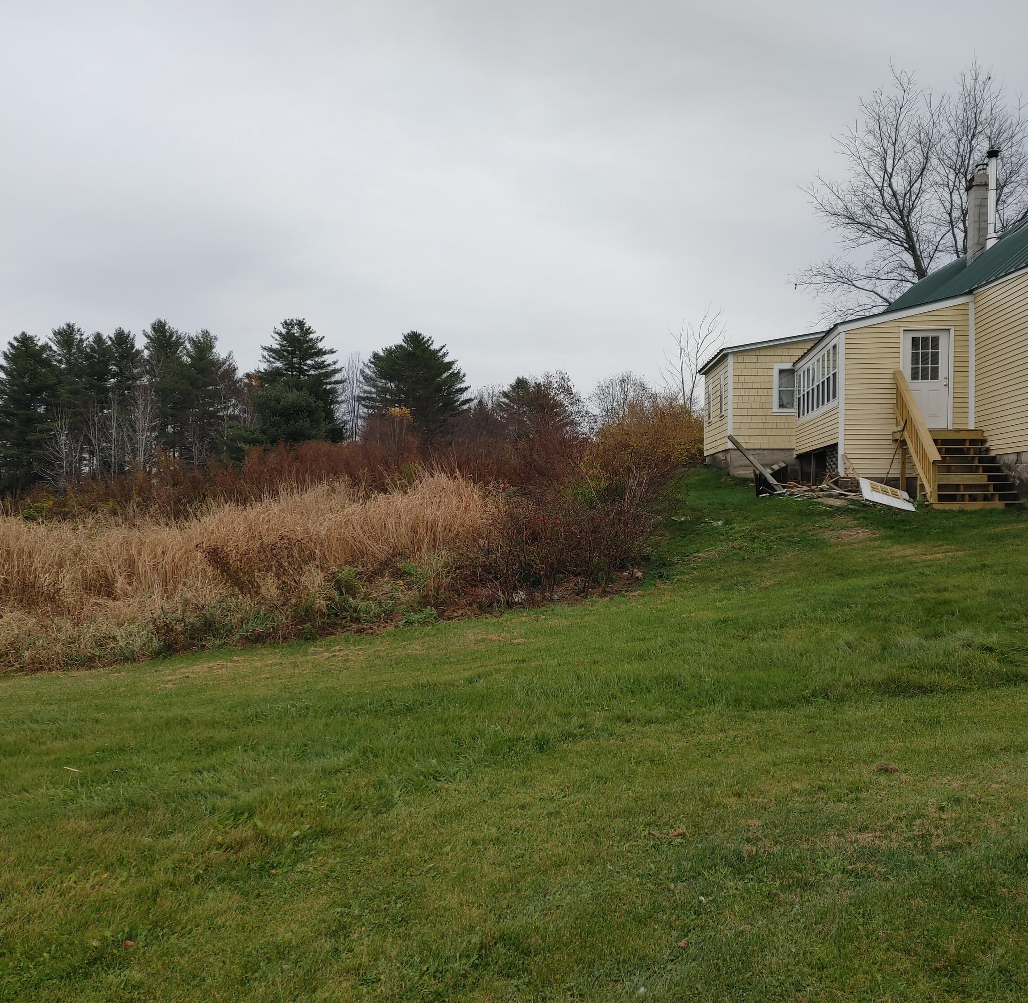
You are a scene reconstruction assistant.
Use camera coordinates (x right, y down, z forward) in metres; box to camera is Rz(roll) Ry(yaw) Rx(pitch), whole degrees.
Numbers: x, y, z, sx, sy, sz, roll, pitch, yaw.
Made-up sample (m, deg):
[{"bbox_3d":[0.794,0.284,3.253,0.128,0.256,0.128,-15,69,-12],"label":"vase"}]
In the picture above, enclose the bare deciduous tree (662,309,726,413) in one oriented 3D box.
[{"bbox_3d":[6.190,-3.687,34.500,2.400,5.970,2.300,0,0,0],"label":"bare deciduous tree"}]

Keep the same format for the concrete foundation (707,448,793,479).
[{"bbox_3d":[6.420,-0.980,27.200,1.800,0.740,4.000,0,0,4],"label":"concrete foundation"}]

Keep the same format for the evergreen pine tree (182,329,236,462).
[{"bbox_3d":[-20.653,-5.235,68.000,4.300,12.870,4.300,0,0,0],"label":"evergreen pine tree"}]

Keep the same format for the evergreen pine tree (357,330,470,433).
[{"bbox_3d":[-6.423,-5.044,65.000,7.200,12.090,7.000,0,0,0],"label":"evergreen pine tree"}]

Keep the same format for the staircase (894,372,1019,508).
[{"bbox_3d":[8.110,-1.220,18.680,1.750,2.720,2.700,0,0,6],"label":"staircase"}]

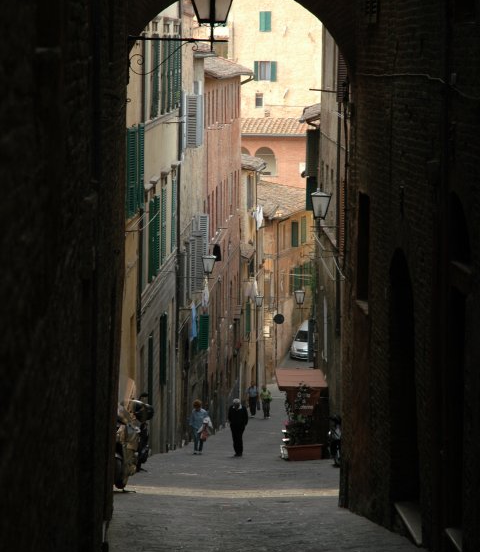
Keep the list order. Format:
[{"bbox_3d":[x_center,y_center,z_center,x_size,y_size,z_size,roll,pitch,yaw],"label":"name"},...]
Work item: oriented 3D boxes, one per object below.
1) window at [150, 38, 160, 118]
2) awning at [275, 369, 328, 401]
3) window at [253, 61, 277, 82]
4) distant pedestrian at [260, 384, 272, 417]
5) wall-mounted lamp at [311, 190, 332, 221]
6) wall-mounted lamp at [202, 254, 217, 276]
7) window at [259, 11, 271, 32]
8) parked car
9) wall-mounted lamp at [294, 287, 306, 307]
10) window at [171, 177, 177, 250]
[{"bbox_3d":[-2.372,-5.578,59.300,0.250,2.250,1.500,1,6,2],"label":"window"},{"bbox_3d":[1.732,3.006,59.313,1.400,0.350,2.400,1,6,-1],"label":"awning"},{"bbox_3d":[2.179,-17.319,178.000,1.920,1.740,0.150,1,6,6],"label":"window"},{"bbox_3d":[1.310,6.185,103.000,0.550,1.640,0.400,1,6,0],"label":"distant pedestrian"},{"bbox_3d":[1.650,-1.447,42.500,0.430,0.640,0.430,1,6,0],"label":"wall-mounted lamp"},{"bbox_3d":[-0.973,-0.385,67.400,0.450,0.620,0.450,1,6,2],"label":"wall-mounted lamp"},{"bbox_3d":[2.187,-21.523,178.000,0.970,1.740,0.150,1,6,6],"label":"window"},{"bbox_3d":[4.661,4.577,146.913,1.760,1.600,4.350,2,12,9],"label":"parked car"},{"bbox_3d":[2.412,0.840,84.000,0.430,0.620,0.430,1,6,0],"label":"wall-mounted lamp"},{"bbox_3d":[-2.081,-1.933,66.000,0.200,2.250,1.250,1,6,2],"label":"window"}]

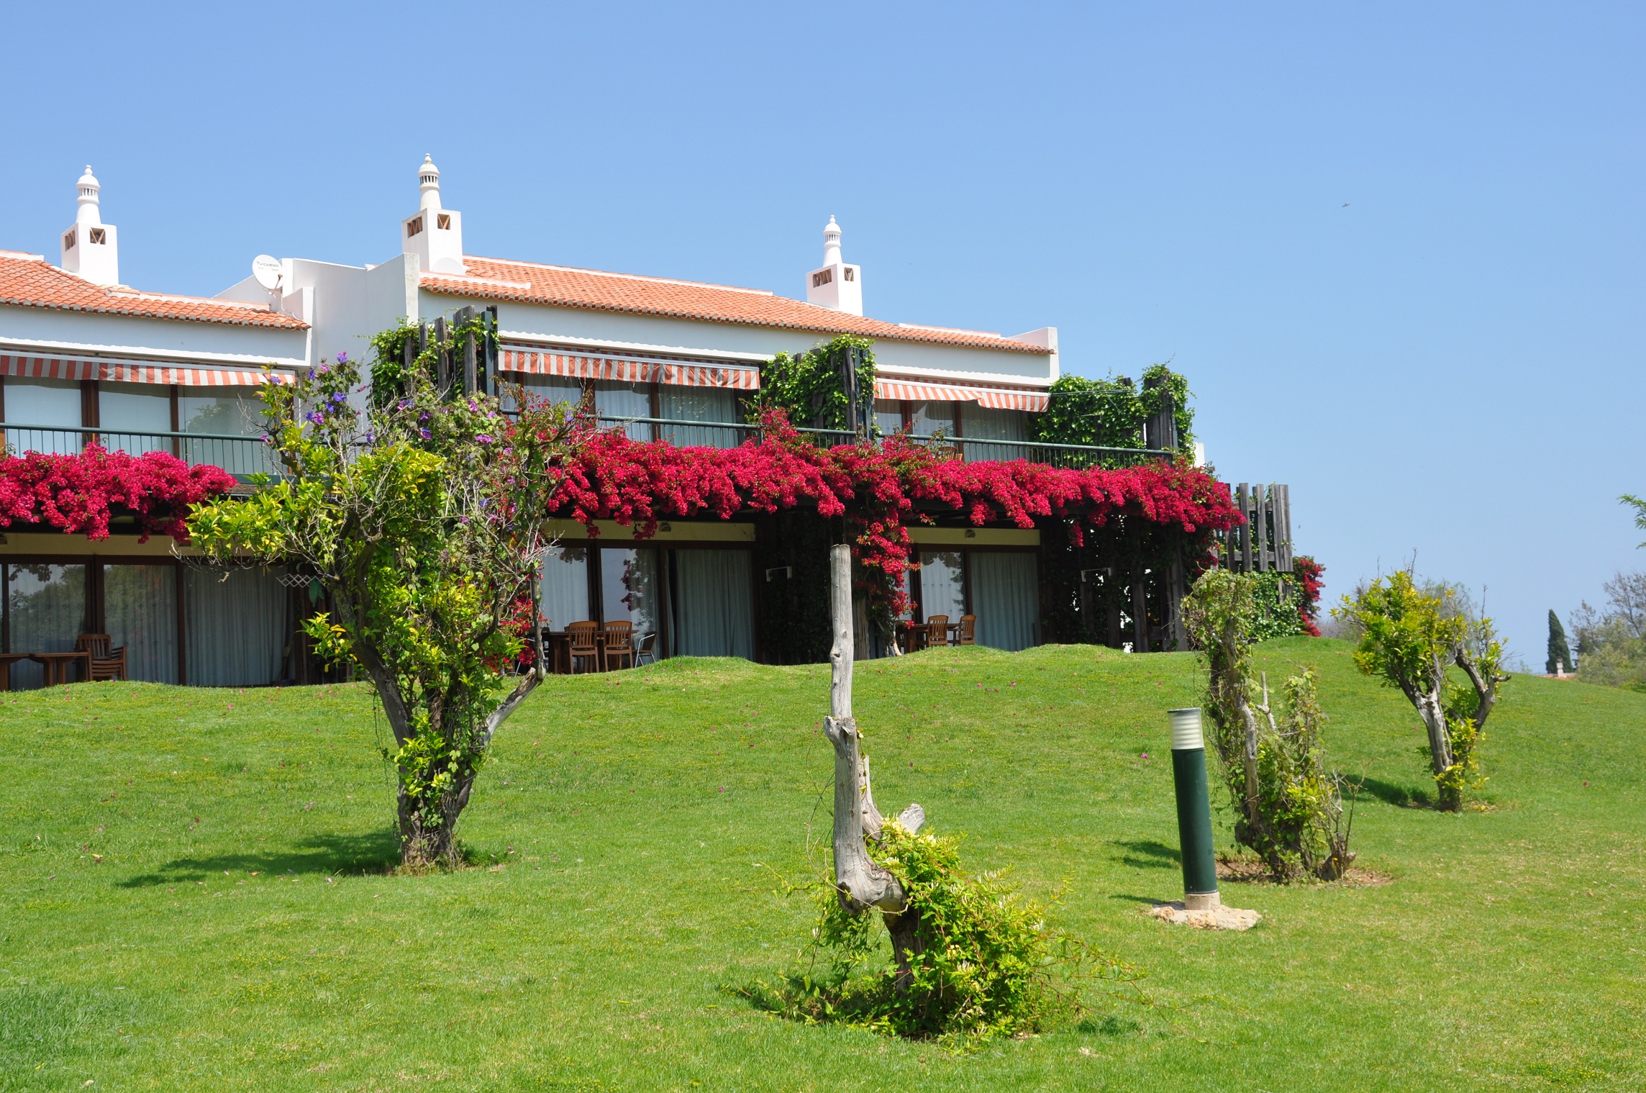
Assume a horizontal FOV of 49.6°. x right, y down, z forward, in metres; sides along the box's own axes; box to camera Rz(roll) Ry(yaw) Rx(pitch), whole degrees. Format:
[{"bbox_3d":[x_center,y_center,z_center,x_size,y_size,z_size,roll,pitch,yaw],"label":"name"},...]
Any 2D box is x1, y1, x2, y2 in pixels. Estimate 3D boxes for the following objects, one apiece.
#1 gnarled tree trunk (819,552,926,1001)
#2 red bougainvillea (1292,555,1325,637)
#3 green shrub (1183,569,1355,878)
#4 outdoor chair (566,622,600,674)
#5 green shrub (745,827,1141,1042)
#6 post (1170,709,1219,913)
[{"bbox_3d":[0.207,0.890,6.813,0.366,1.775,0.360,-3,-4,0],"label":"gnarled tree trunk"},{"bbox_3d":[9.761,1.107,36.000,0.750,1.800,0.800,0,-5,-38],"label":"red bougainvillea"},{"bbox_3d":[2.398,0.916,9.675,0.778,1.639,0.700,-3,-4,0],"label":"green shrub"},{"bbox_3d":[-3.704,1.576,26.511,0.540,0.900,0.580,0,-5,-38],"label":"outdoor chair"},{"bbox_3d":[0.458,1.383,6.780,1.340,0.766,1.000,-3,-4,0],"label":"green shrub"},{"bbox_3d":[1.788,1.260,8.591,0.158,0.964,0.158,-4,-4,0],"label":"post"}]

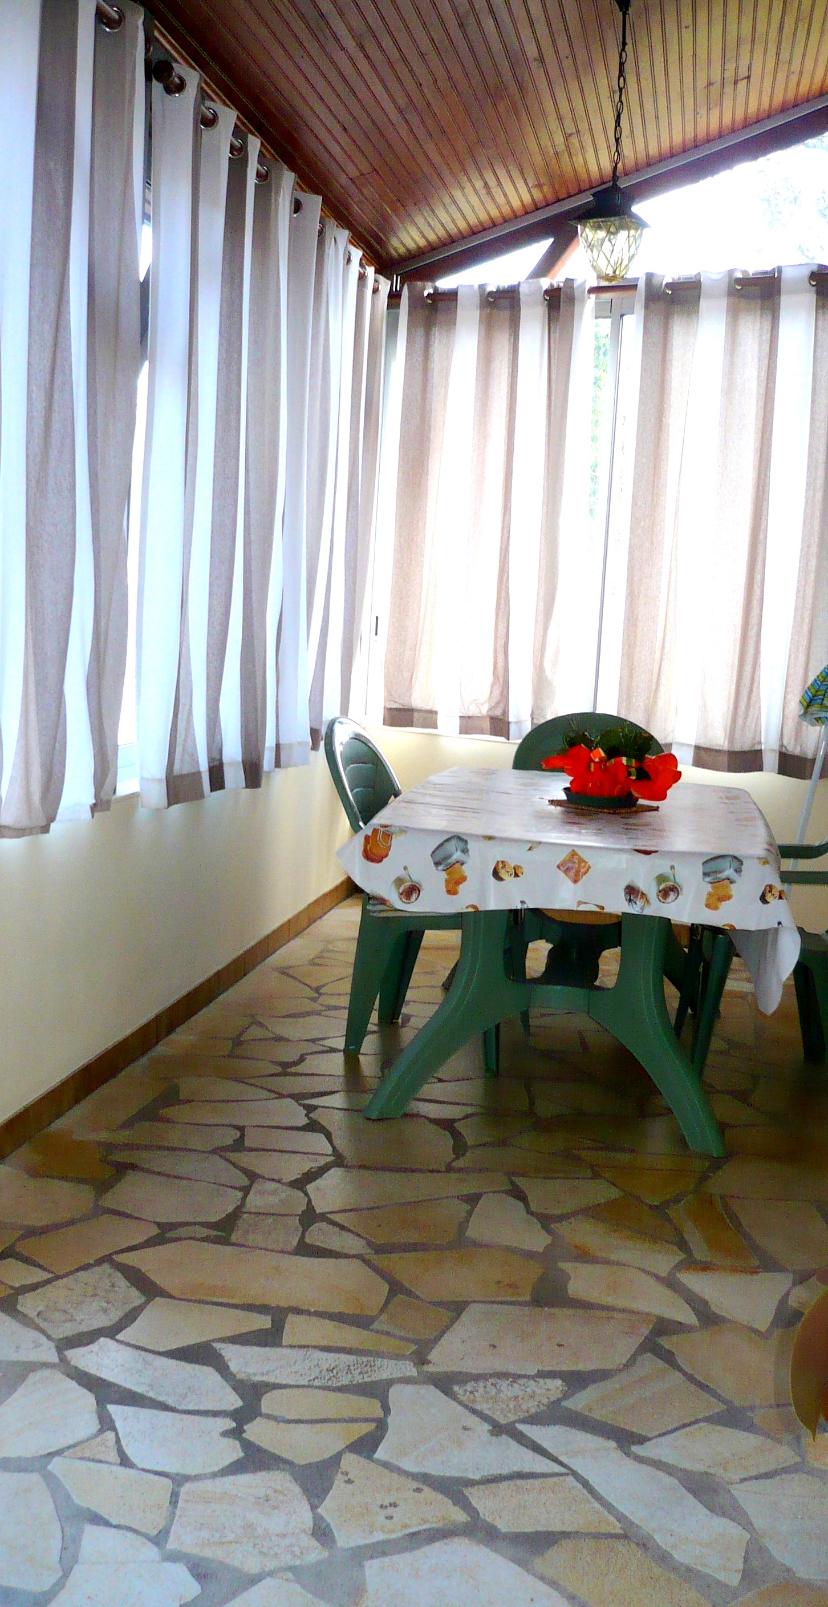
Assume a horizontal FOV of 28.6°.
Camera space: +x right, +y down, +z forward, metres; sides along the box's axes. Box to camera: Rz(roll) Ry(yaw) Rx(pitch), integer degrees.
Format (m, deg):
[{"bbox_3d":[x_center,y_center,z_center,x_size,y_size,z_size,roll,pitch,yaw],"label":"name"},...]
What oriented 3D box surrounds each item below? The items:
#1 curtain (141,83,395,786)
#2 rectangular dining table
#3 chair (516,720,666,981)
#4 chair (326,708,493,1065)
[{"bbox_3d":[-0.395,-0.970,5.089,0.170,1.793,2.660,4,7,10],"label":"curtain"},{"bbox_3d":[0.458,0.361,4.555,0.980,0.725,1.720,4,7,10],"label":"rectangular dining table"},{"bbox_3d":[0.543,0.168,5.448,0.560,0.910,0.600,4,7,10],"label":"chair"},{"bbox_3d":[0.018,0.237,4.633,0.600,0.910,0.560,4,7,13],"label":"chair"}]

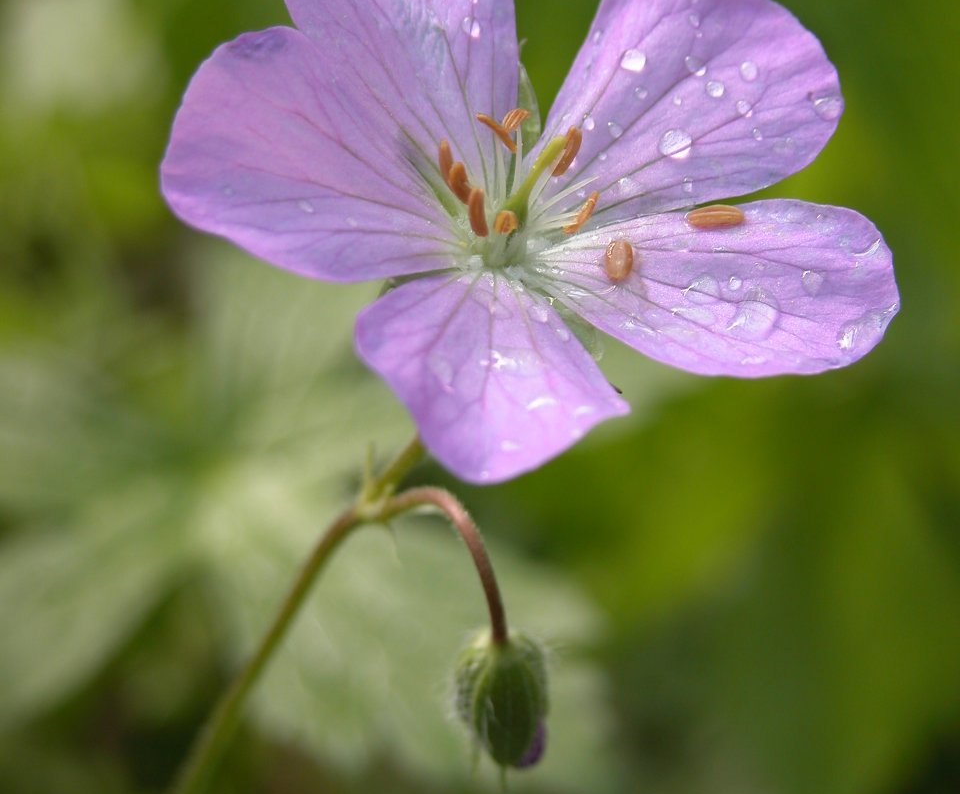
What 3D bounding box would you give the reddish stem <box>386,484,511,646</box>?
[{"bbox_3d":[-0.002,0.008,0.222,0.006,0.008,0.002,0,25,0],"label":"reddish stem"}]

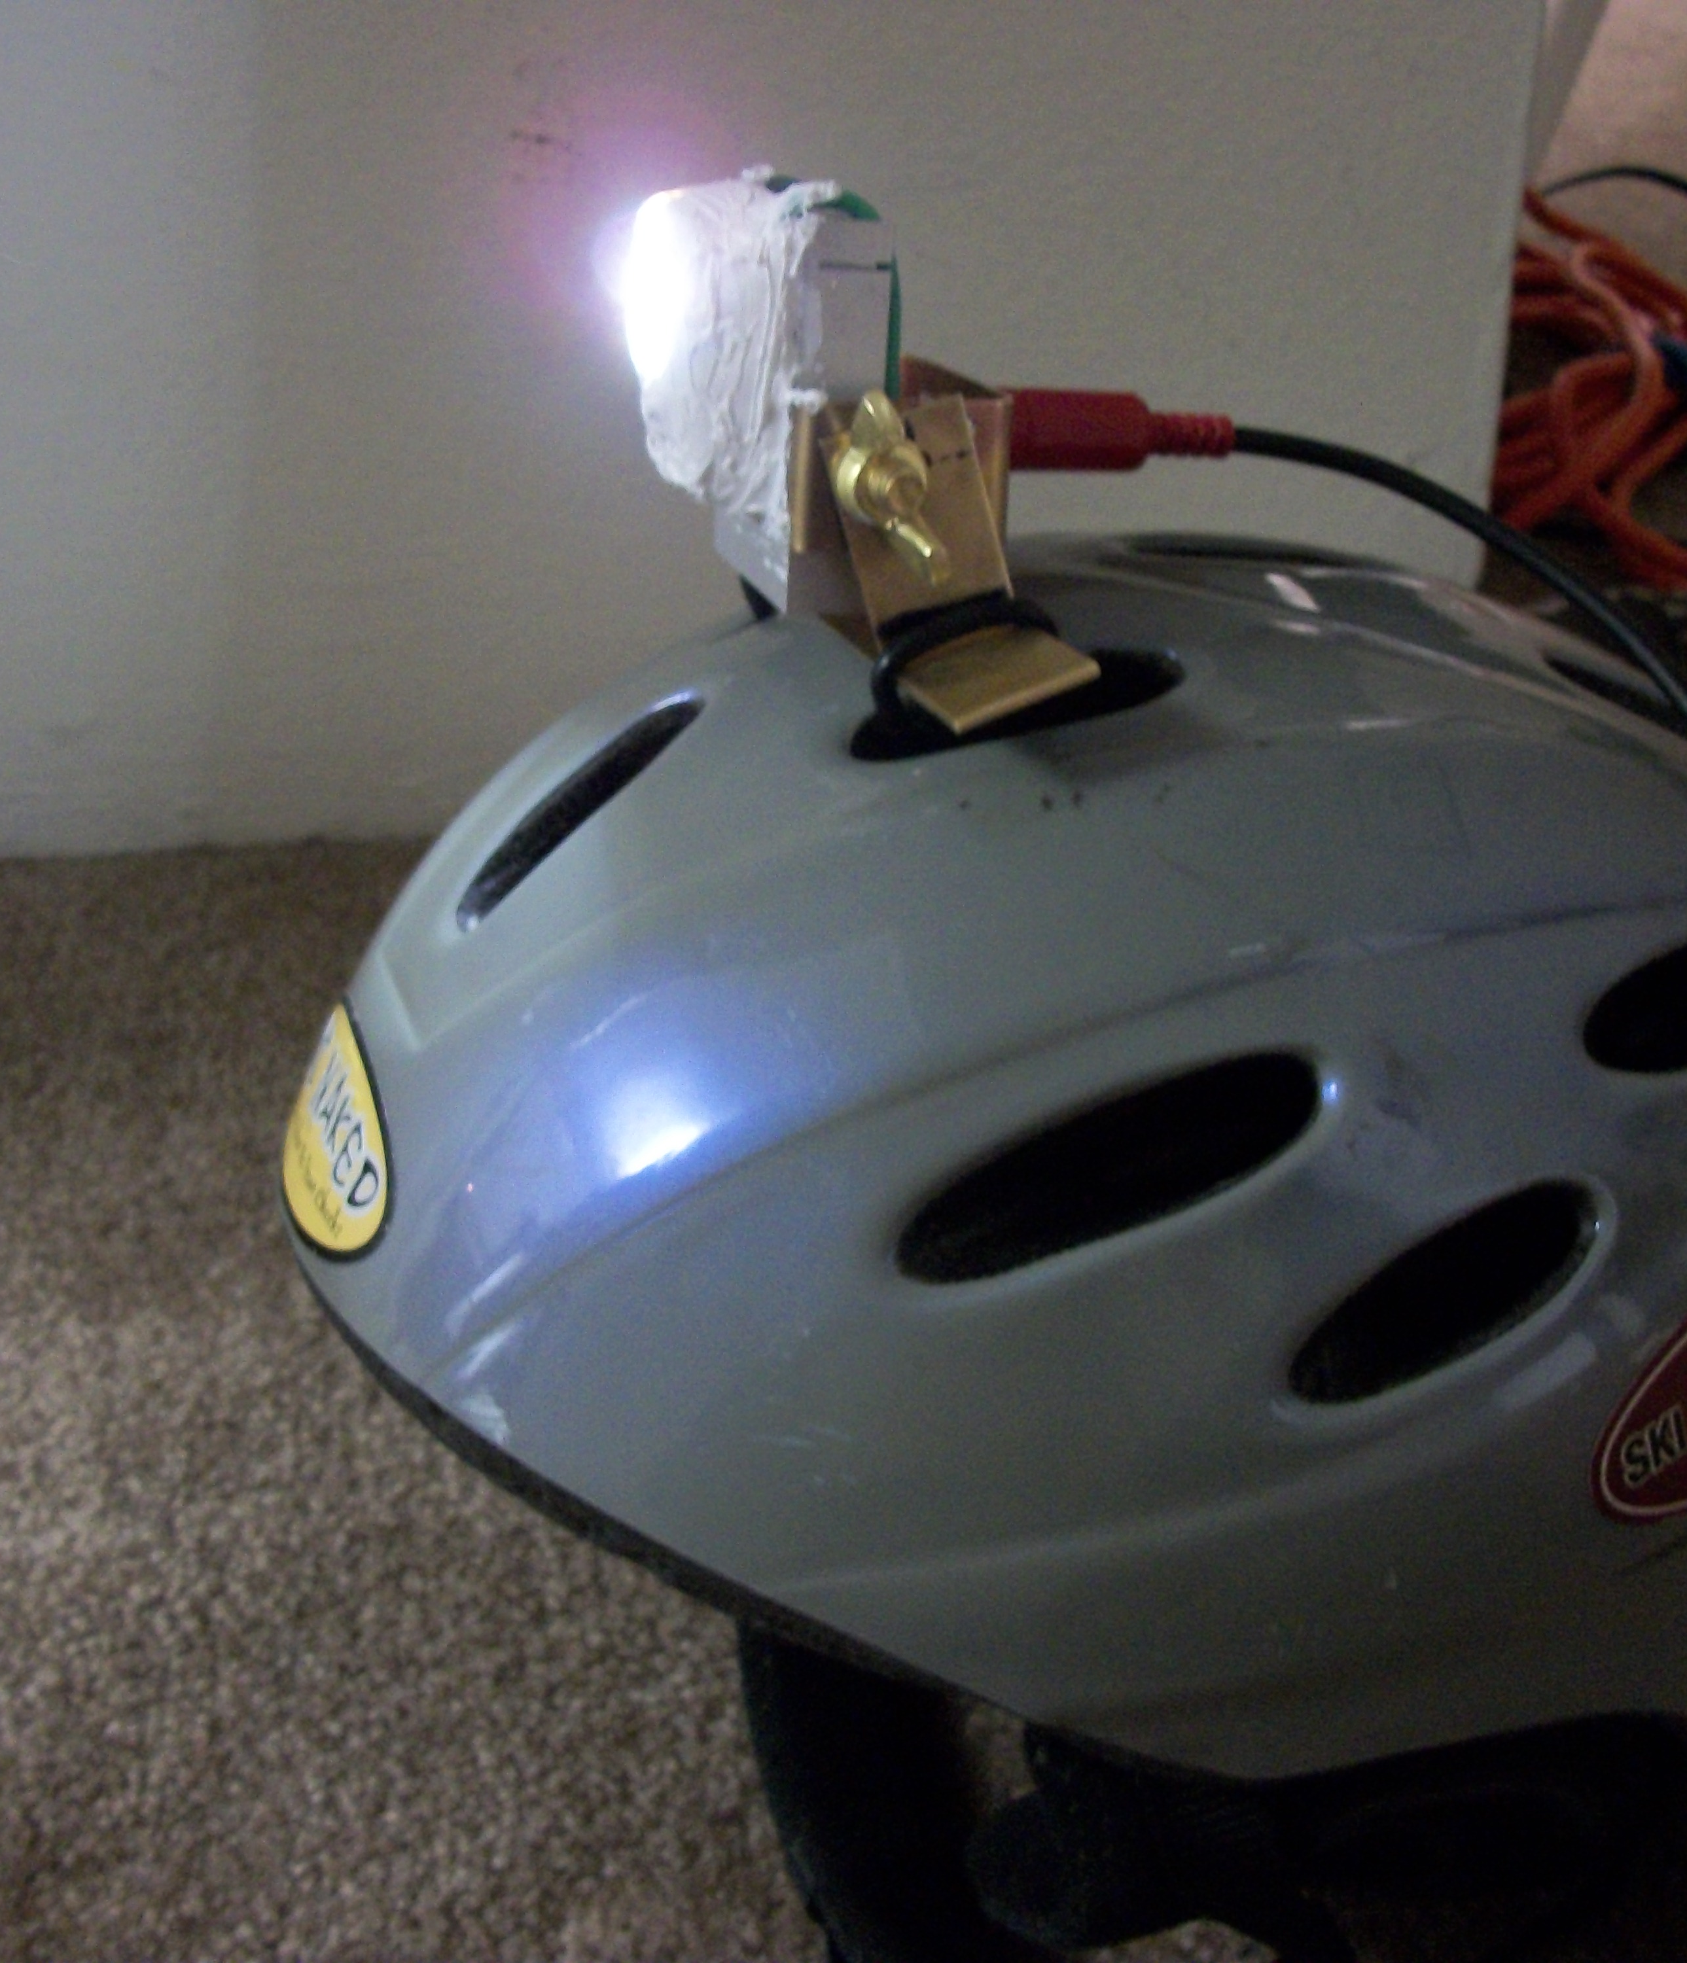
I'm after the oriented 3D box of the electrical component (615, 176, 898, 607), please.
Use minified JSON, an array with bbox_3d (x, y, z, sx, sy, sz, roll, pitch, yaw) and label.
[{"bbox_3d":[-0.015,-0.090,0.365,0.036,0.060,0.032,-9,27,-20],"label":"electrical component"}]

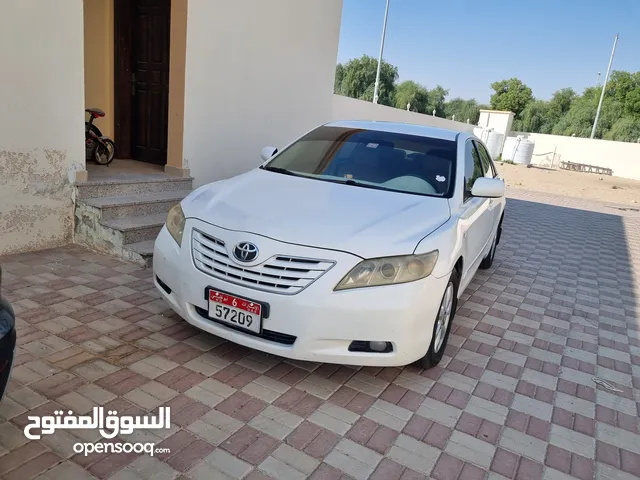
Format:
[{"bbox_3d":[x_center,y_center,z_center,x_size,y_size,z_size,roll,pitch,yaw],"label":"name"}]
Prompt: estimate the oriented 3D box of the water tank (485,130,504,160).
[{"bbox_3d":[10.866,-5.867,29.846,1.180,1.750,1.180,6,14,0],"label":"water tank"}]

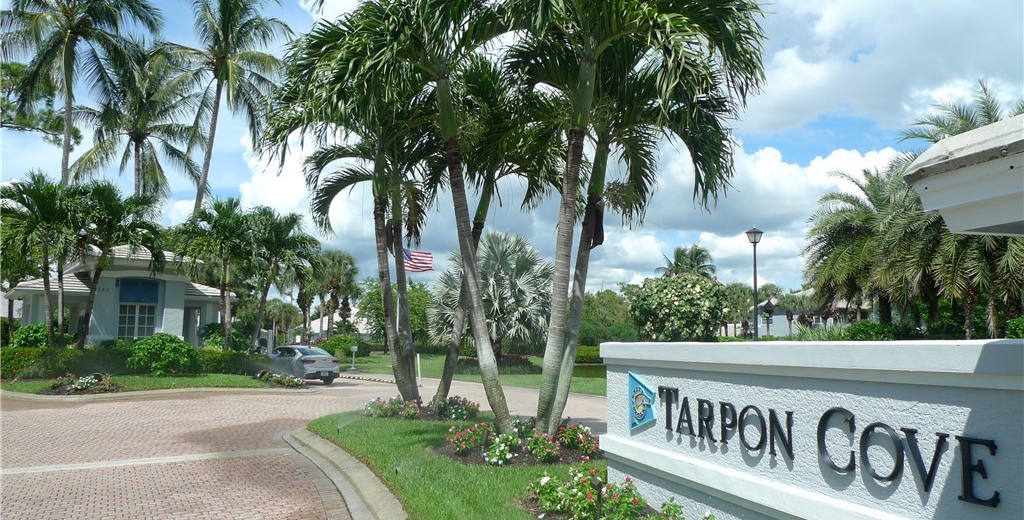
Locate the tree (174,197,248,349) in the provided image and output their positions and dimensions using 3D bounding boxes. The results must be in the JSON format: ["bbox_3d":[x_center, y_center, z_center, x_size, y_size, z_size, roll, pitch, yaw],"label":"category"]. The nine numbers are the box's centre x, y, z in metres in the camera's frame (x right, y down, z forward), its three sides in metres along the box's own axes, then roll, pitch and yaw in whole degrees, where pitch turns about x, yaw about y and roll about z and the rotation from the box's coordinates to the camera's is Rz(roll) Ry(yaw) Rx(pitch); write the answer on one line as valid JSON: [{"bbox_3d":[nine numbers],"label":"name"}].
[{"bbox_3d":[-12.305,0.972,28.889,3.080,7.240,3.000,0,-7,0],"label":"tree"}]

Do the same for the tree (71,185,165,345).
[{"bbox_3d":[-15.901,0.676,28.320,3.740,7.690,3.500,0,-7,0],"label":"tree"}]

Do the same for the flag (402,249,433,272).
[{"bbox_3d":[-5.525,0.028,41.289,1.920,1.410,0.400,1,-7,-8],"label":"flag"}]

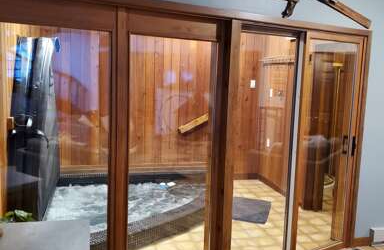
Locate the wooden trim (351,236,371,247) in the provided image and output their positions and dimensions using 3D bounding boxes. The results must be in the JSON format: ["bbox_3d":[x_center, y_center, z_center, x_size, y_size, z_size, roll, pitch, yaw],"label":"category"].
[{"bbox_3d":[1.671,1.162,3.810,0.205,0.088,0.020,0,7,-11],"label":"wooden trim"}]

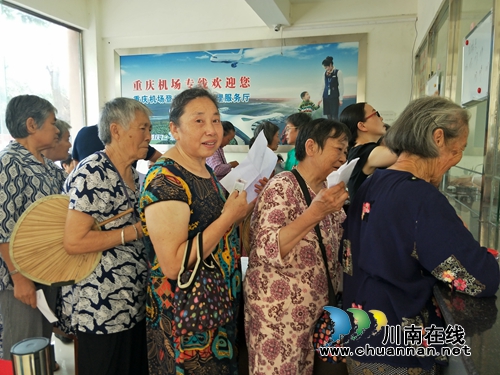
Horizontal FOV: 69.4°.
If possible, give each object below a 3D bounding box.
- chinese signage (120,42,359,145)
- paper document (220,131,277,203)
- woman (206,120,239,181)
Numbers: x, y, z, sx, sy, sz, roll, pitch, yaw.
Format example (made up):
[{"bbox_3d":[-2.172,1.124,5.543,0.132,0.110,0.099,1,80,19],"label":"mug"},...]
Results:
[{"bbox_3d":[-0.229,-1.011,4.106,2.803,1.051,0.050,2,7,15],"label":"chinese signage"},{"bbox_3d":[-0.002,-0.068,1.230,0.170,0.260,0.070,30,-24,23],"label":"paper document"},{"bbox_3d":[-0.270,0.208,3.188,0.430,1.560,0.460,1,7,10],"label":"woman"}]

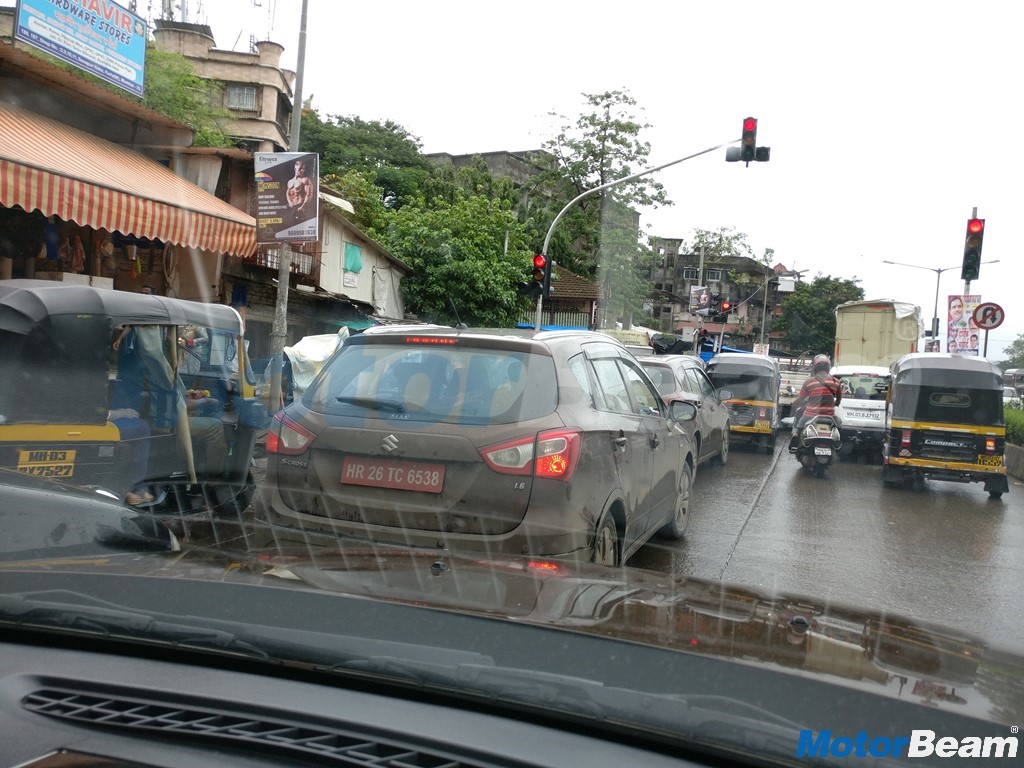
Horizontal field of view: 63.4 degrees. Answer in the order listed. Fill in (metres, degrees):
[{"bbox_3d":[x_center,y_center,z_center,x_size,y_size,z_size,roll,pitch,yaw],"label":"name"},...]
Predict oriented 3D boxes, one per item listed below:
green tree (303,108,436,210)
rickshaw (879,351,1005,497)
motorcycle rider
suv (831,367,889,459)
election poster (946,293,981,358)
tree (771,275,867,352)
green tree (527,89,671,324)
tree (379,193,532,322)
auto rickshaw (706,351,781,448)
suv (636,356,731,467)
[{"bbox_3d":[-6.426,-5.591,34.159,6.600,11.373,6.600,4,2,20],"label":"green tree"},{"bbox_3d":[5.563,0.512,10.890,1.300,1.710,2.630,4,2,21],"label":"rickshaw"},{"bbox_3d":[4.342,0.279,11.850,0.720,1.420,0.750,4,2,21],"label":"motorcycle rider"},{"bbox_3d":[6.183,0.440,14.760,1.530,1.700,3.650,4,2,20],"label":"suv"},{"bbox_3d":[8.895,-1.141,16.300,0.620,1.230,0.040,4,2,21],"label":"election poster"},{"bbox_3d":[19.046,-2.963,52.108,6.000,7.710,6.000,4,2,20],"label":"tree"},{"bbox_3d":[2.818,-4.807,29.154,5.200,11.027,5.000,4,2,20],"label":"green tree"},{"bbox_3d":[-1.687,-2.114,21.579,4.200,5.619,4.000,4,2,20],"label":"tree"},{"bbox_3d":[4.322,0.323,15.391,1.300,1.710,2.630,4,2,20],"label":"auto rickshaw"},{"bbox_3d":[1.821,0.400,11.261,1.800,1.590,4.300,4,2,21],"label":"suv"}]

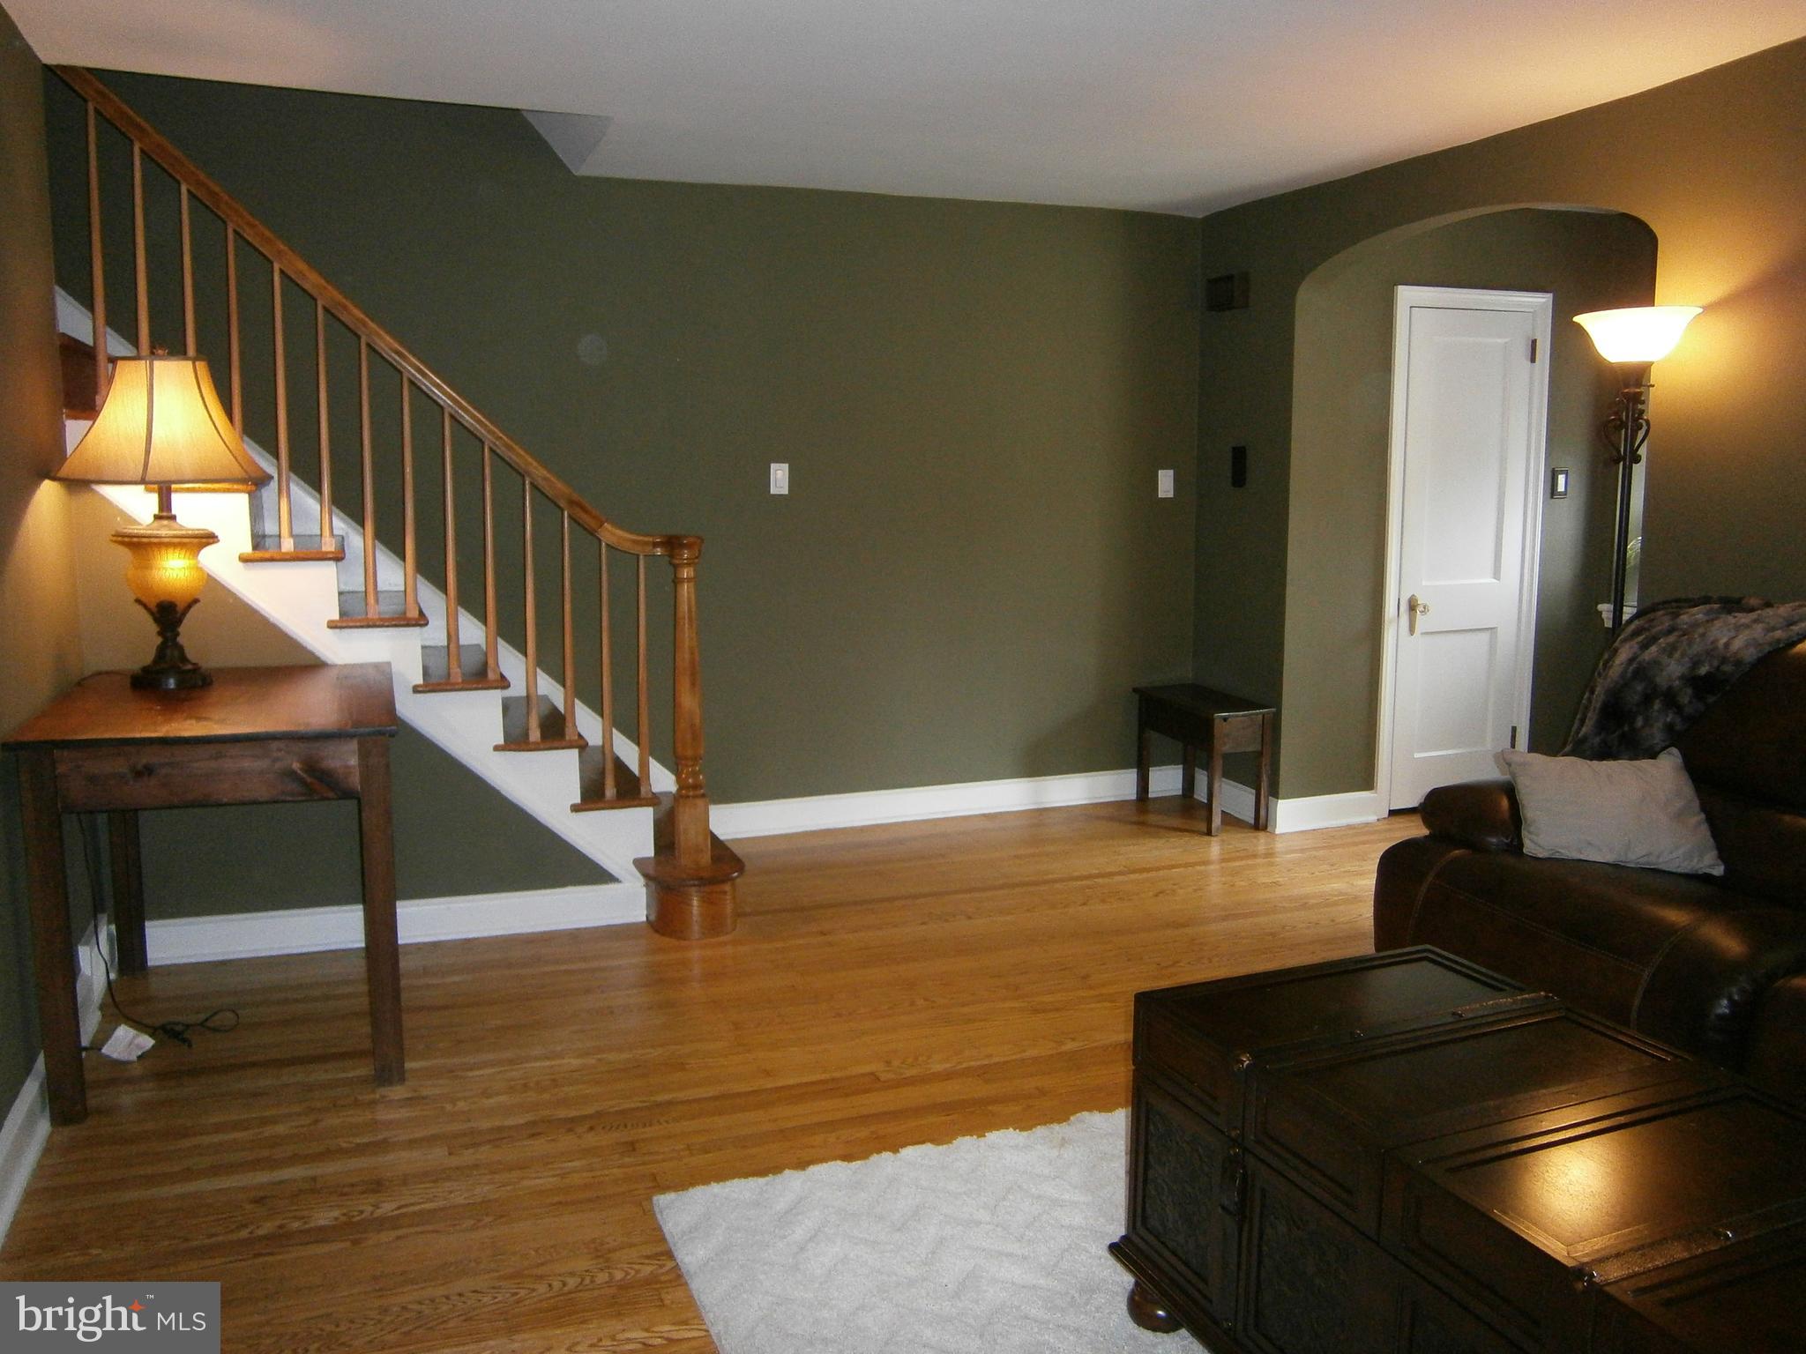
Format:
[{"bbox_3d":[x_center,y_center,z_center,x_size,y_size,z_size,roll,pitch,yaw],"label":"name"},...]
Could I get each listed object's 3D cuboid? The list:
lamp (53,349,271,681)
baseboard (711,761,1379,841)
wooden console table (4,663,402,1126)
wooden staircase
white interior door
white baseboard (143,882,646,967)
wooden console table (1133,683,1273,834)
[{"bbox_3d":[-1.833,-0.379,3.420,0.465,0.825,0.475,-3,8,-22],"label":"lamp"},{"bbox_3d":[0.565,0.527,5.222,2.660,0.135,0.694,-3,8,-21],"label":"baseboard"},{"bbox_3d":[-1.616,0.449,3.305,0.739,0.790,0.977,-2,8,-19],"label":"wooden console table"},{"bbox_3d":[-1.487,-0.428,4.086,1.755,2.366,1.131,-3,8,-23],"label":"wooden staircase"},{"bbox_3d":[2.246,-0.476,5.443,0.758,2.071,0.064,-3,8,-22],"label":"white interior door"},{"bbox_3d":[-1.439,0.706,3.909,1.372,0.122,0.022,-2,8,-18],"label":"white baseboard"},{"bbox_3d":[1.194,0.325,5.459,0.295,0.475,0.636,-3,8,-22],"label":"wooden console table"}]

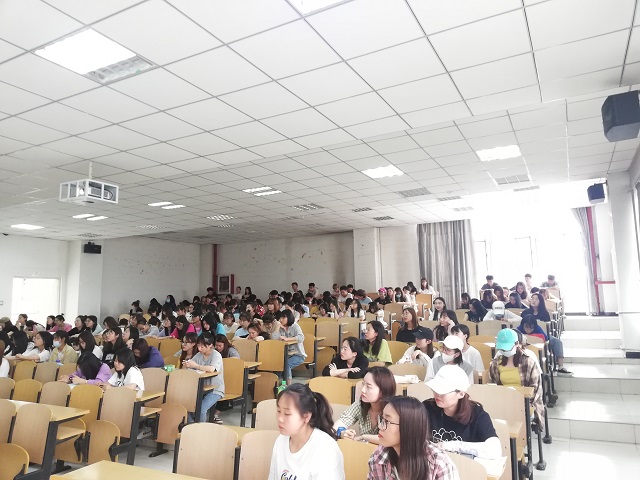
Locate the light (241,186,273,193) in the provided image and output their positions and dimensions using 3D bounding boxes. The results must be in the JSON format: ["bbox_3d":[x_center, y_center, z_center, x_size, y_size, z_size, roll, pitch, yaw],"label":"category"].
[{"bbox_3d":[-1.138,-0.915,8.827,0.590,0.060,0.220,-6,-9,27],"label":"light"}]

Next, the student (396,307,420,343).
[{"bbox_3d":[1.173,1.541,6.469,0.480,1.260,0.700,-7,-9,35],"label":"student"}]

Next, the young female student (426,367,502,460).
[{"bbox_3d":[0.749,1.268,2.573,0.480,1.160,0.680,-7,-9,35],"label":"young female student"}]

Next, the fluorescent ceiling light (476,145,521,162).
[{"bbox_3d":[2.640,-1.290,7.082,0.600,0.070,0.600,-6,-8,27],"label":"fluorescent ceiling light"}]

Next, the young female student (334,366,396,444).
[{"bbox_3d":[0.272,1.328,2.842,0.460,1.140,0.680,-7,-9,37],"label":"young female student"}]

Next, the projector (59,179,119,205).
[{"bbox_3d":[-2.682,-0.520,5.605,0.470,0.220,0.420,-6,-9,27],"label":"projector"}]

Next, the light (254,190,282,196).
[{"bbox_3d":[-0.982,-0.917,9.168,0.580,0.080,0.240,-6,-9,27],"label":"light"}]

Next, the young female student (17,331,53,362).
[{"bbox_3d":[-4.556,2.086,7.709,0.500,1.220,0.720,-6,-9,32],"label":"young female student"}]

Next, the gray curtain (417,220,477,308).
[{"bbox_3d":[3.785,0.868,14.393,1.680,2.820,0.200,-6,-9,27],"label":"gray curtain"}]

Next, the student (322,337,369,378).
[{"bbox_3d":[0.276,1.521,4.684,0.470,1.130,0.700,-7,-9,35],"label":"student"}]

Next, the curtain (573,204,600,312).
[{"bbox_3d":[7.426,0.575,13.404,0.450,3.030,0.220,-6,-8,27],"label":"curtain"}]

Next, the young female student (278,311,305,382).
[{"bbox_3d":[-0.367,1.646,7.082,0.440,1.210,0.680,-8,-10,39],"label":"young female student"}]

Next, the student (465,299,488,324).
[{"bbox_3d":[2.620,1.563,8.010,0.460,1.140,0.700,-8,-10,39],"label":"student"}]

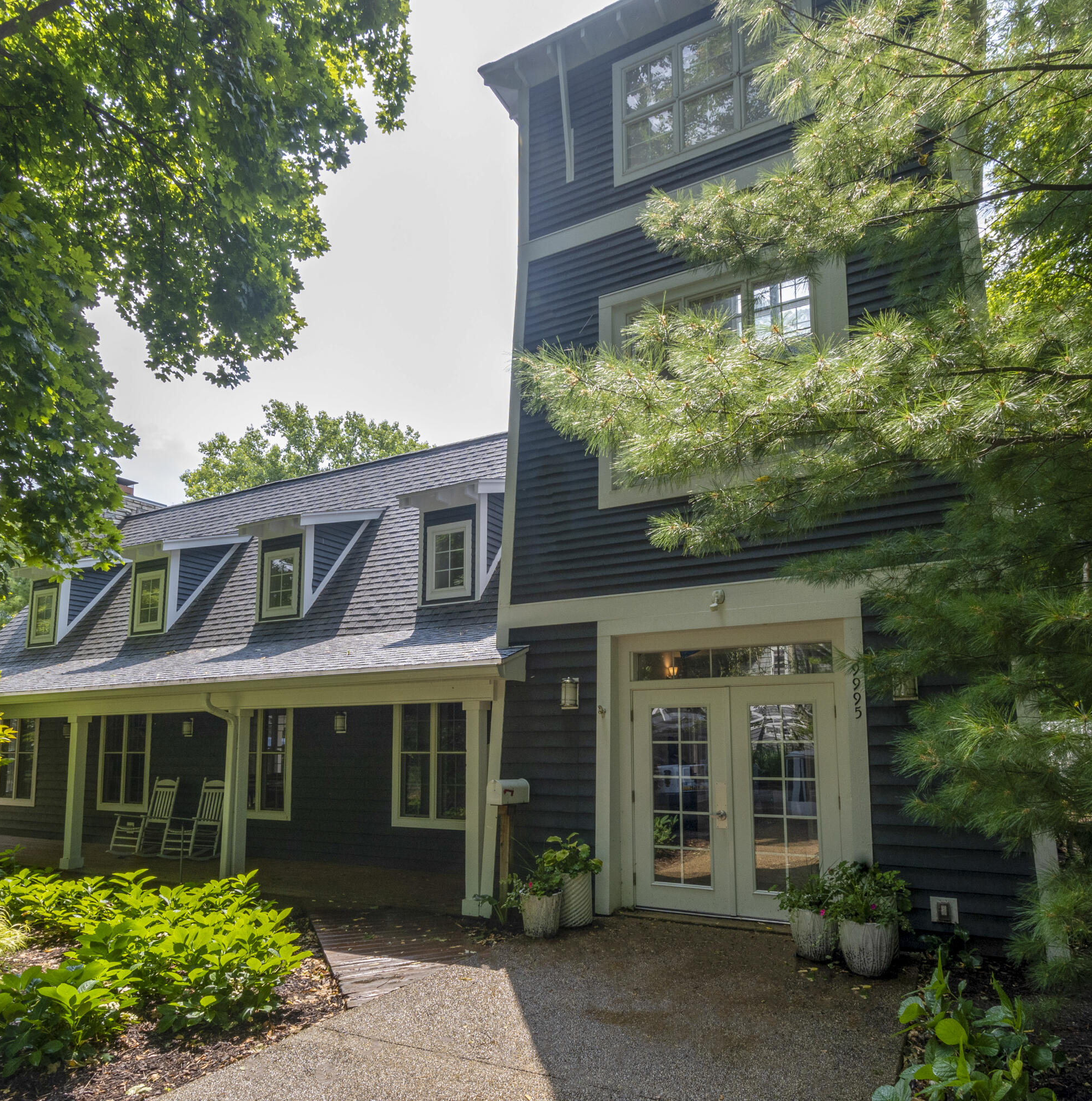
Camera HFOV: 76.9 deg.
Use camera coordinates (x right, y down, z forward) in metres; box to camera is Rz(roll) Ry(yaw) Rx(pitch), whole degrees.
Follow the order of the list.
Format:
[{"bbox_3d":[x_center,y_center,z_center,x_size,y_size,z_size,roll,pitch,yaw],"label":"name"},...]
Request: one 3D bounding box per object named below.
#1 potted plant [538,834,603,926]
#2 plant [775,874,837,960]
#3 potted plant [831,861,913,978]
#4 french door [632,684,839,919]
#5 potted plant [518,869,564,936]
[{"bbox_3d":[0.213,3.004,6.302,0.564,0.738,0.564,-1,-11,0],"label":"potted plant"},{"bbox_3d":[2.075,2.890,5.450,0.469,0.585,0.469,-6,-12,25],"label":"plant"},{"bbox_3d":[2.439,2.764,5.162,0.531,0.715,0.531,-6,-12,25],"label":"potted plant"},{"bbox_3d":[1.704,2.286,6.362,1.860,2.030,0.090,-6,-12,25],"label":"french door"},{"bbox_3d":[-0.040,3.076,6.016,0.366,0.497,0.366,-1,-11,0],"label":"potted plant"}]

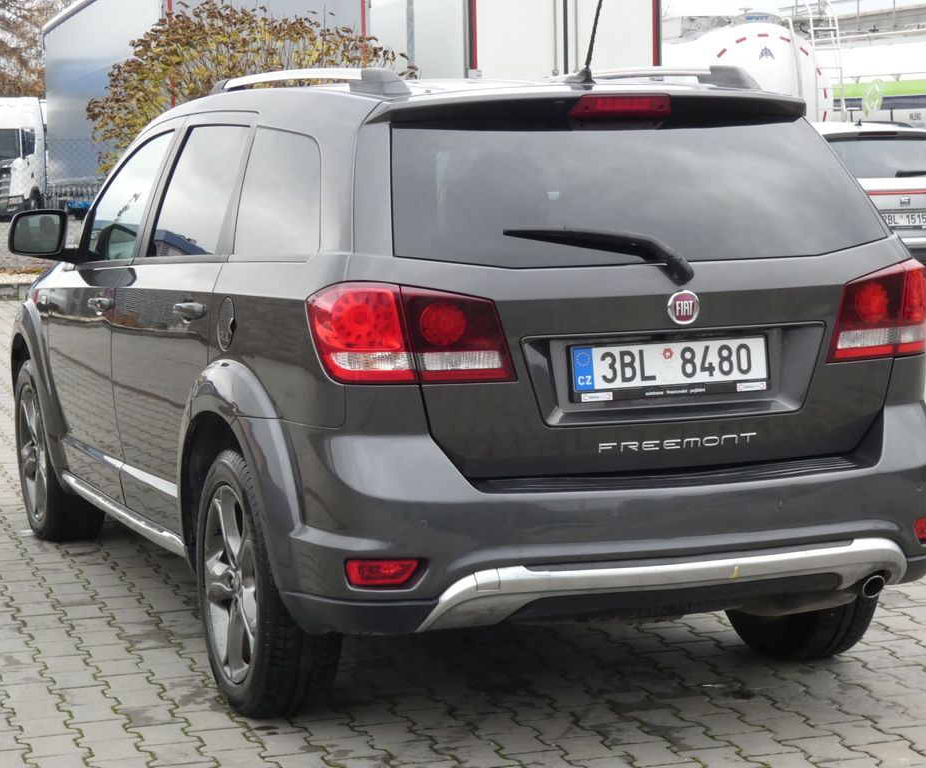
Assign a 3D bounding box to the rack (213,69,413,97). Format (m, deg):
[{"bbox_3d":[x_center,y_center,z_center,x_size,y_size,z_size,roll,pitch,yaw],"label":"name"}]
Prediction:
[{"bbox_3d":[-0.483,-0.849,6.264,0.085,0.090,1.750,-4,7,-23],"label":"rack"}]

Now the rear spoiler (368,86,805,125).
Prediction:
[{"bbox_3d":[0.356,-0.713,5.616,1.250,0.105,0.260,-3,7,-21],"label":"rear spoiler"}]

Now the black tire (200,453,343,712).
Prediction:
[{"bbox_3d":[-0.528,0.525,5.893,0.230,0.715,0.720,-3,7,-21],"label":"black tire"}]

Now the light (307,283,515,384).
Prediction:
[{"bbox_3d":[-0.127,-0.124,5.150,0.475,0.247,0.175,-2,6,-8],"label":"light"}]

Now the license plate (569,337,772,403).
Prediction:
[{"bbox_3d":[0.509,-0.045,5.319,0.525,0.118,0.020,-3,-2,-21],"label":"license plate"}]

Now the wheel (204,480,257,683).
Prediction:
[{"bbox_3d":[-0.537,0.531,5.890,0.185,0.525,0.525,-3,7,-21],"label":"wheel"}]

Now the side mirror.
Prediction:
[{"bbox_3d":[-1.494,-0.526,7.739,0.245,0.185,0.170,-3,7,-21],"label":"side mirror"}]

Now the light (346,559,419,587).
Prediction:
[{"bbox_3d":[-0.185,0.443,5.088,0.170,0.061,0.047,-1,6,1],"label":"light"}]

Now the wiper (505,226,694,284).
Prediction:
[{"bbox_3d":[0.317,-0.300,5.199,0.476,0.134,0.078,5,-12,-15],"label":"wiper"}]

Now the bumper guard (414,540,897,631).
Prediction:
[{"bbox_3d":[0.546,0.478,5.309,1.330,0.178,0.220,-3,7,-21],"label":"bumper guard"}]

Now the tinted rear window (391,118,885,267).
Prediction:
[{"bbox_3d":[0.442,-0.481,5.430,1.360,0.510,0.100,-3,-32,-21],"label":"tinted rear window"}]

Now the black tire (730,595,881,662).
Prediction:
[{"bbox_3d":[0.944,0.435,6.429,0.231,0.720,0.722,-3,7,-21],"label":"black tire"}]

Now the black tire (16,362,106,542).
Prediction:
[{"bbox_3d":[-1.578,0.251,8.541,0.231,0.720,0.722,-3,7,-21],"label":"black tire"}]

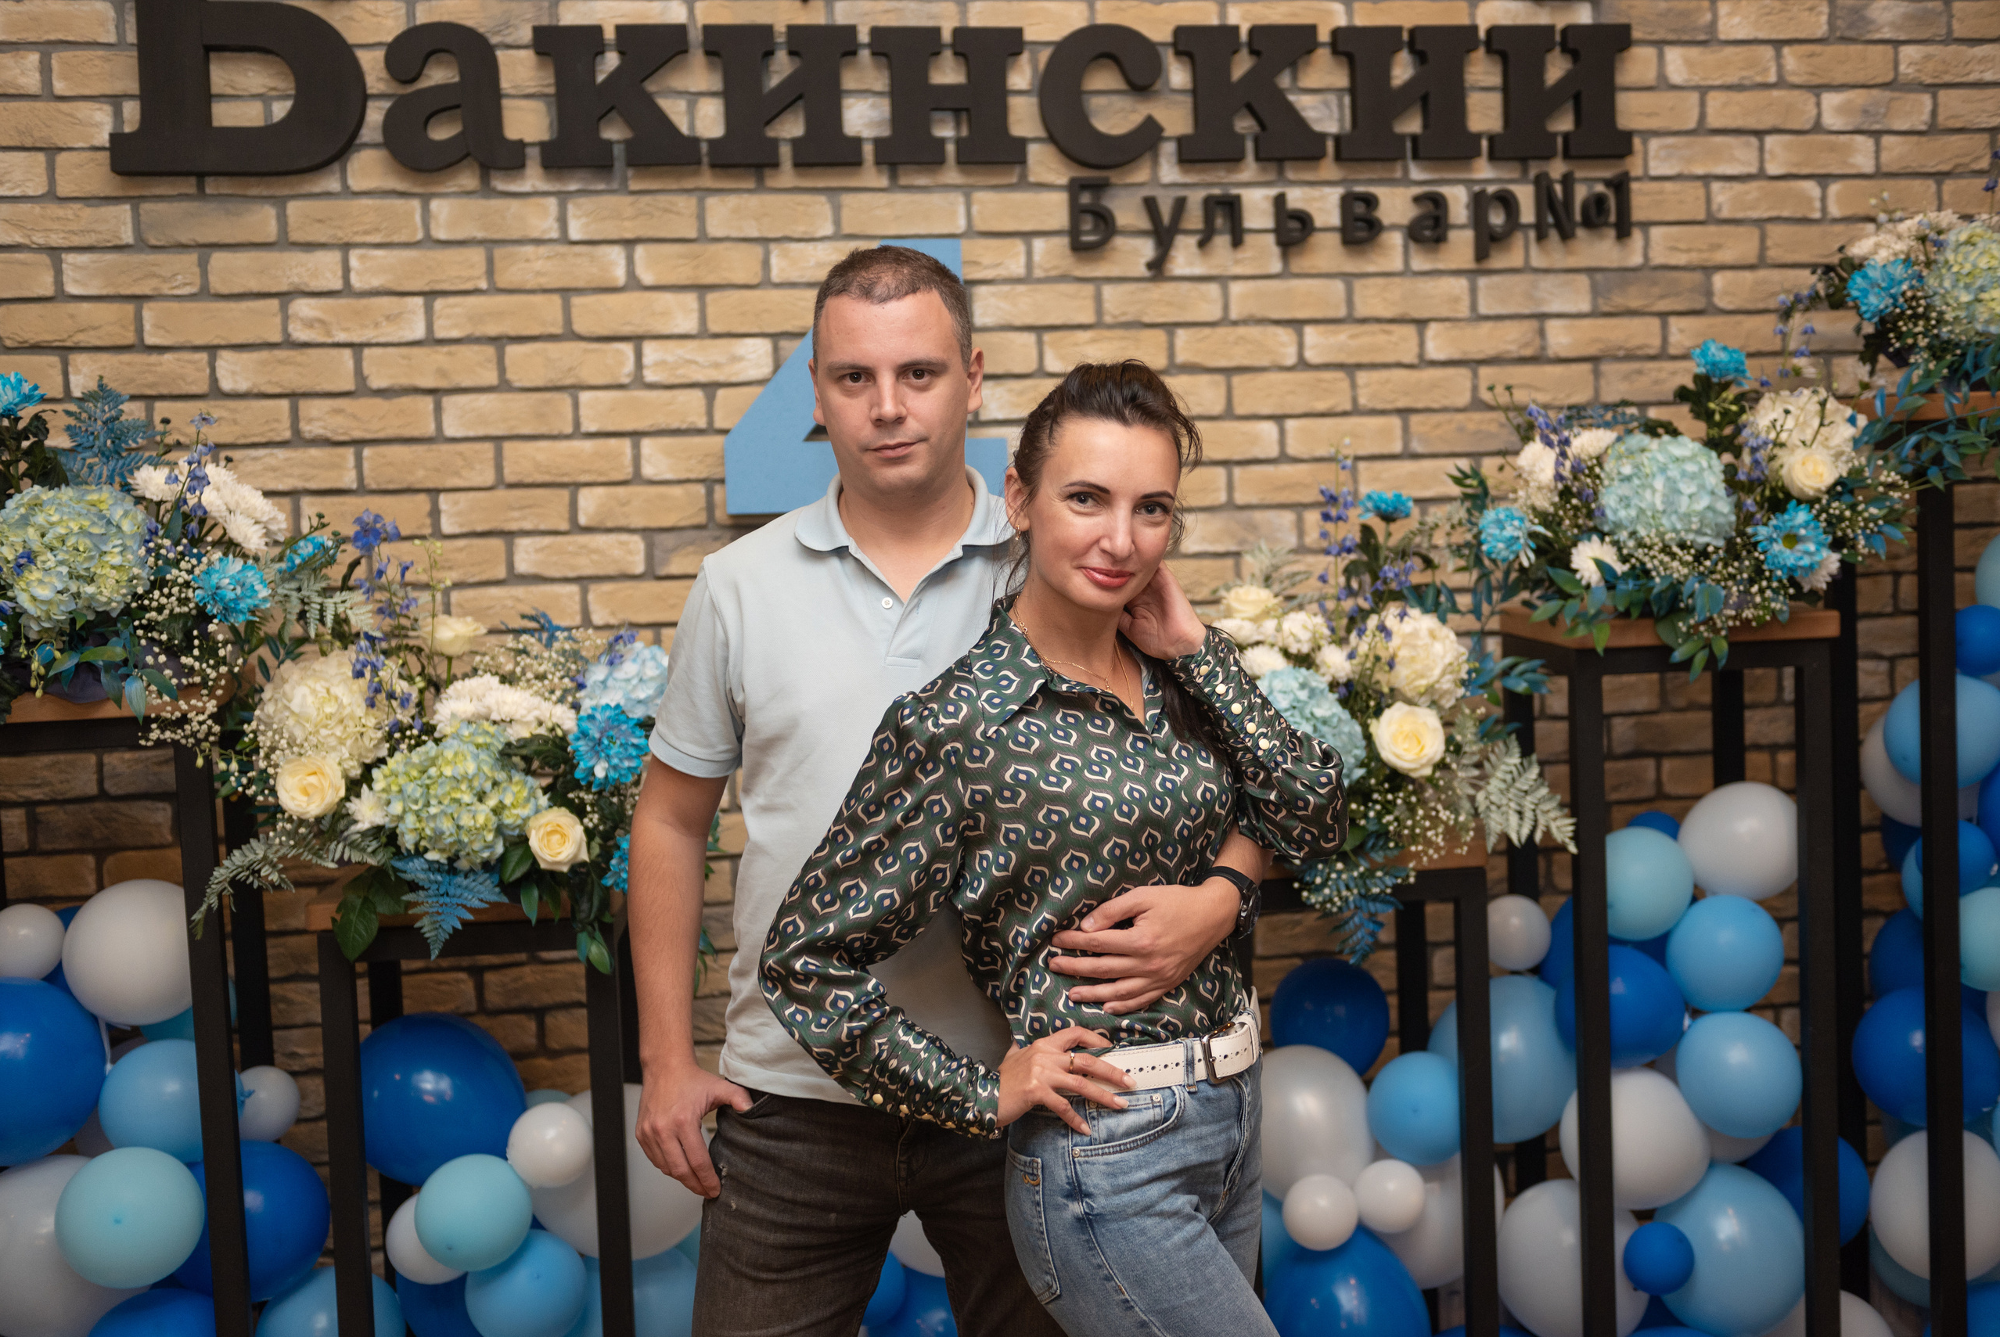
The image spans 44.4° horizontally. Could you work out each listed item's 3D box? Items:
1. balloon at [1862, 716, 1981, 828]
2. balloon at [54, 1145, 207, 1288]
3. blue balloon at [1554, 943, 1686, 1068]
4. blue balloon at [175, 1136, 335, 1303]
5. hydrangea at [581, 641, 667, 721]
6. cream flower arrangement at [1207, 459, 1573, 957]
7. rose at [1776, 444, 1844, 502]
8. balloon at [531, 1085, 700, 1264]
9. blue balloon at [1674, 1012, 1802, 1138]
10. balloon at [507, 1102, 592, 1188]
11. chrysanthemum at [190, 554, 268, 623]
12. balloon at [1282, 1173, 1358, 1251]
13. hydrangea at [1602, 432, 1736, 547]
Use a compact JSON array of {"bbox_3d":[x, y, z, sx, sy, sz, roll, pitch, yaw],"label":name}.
[{"bbox_3d":[1.517,0.166,4.020,0.196,0.193,0.200,-1,4,21],"label":"balloon"},{"bbox_3d":[-0.987,0.622,2.778,0.172,0.162,0.169,-4,4,-20],"label":"balloon"},{"bbox_3d":[0.963,0.524,3.801,0.204,0.192,0.198,-1,4,14],"label":"blue balloon"},{"bbox_3d":[-1.000,0.737,3.277,0.211,0.216,0.214,-3,4,-10],"label":"blue balloon"},{"bbox_3d":[-0.501,0.023,3.385,0.160,0.117,0.150,-3,4,-10],"label":"hydrangea"},{"bbox_3d":[0.562,0.059,3.643,0.582,0.740,0.500,-3,4,-5],"label":"cream flower arrangement"},{"bbox_3d":[1.039,-0.251,3.144,0.086,0.074,0.076,-1,4,18],"label":"rose"},{"bbox_3d":[-0.532,0.699,3.393,0.243,0.243,0.243,-3,4,-10],"label":"balloon"},{"bbox_3d":[0.979,0.540,3.250,0.170,0.168,0.168,-1,4,17],"label":"blue balloon"},{"bbox_3d":[-0.620,0.657,3.374,0.121,0.121,0.121,-3,4,-11],"label":"balloon"},{"bbox_3d":[-0.978,-0.102,3.115,0.102,0.090,0.075,-3,4,-15],"label":"chrysanthemum"},{"bbox_3d":[0.394,0.670,3.015,0.092,0.096,0.092,-2,4,7],"label":"balloon"},{"bbox_3d":[1.019,-0.273,3.740,0.207,0.174,0.165,-1,3,15],"label":"hydrangea"}]

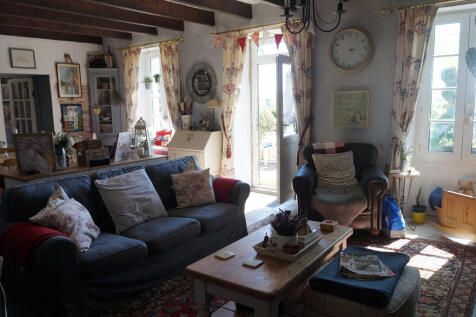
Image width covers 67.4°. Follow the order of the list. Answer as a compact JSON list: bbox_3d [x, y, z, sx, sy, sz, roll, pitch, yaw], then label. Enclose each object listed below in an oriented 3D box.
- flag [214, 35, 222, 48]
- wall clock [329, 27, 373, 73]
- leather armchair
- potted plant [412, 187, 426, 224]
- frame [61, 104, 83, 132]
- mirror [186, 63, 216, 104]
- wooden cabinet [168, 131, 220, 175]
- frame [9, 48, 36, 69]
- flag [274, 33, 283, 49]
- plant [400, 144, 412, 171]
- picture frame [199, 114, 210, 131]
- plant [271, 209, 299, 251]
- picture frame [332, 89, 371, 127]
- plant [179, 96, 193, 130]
[{"bbox_3d":[-0.278,-1.704,5.209,0.115,0.185,0.040,5,12,34],"label":"flag"},{"bbox_3d":[1.365,-1.326,4.342,0.525,0.525,0.060,6,13,36],"label":"wall clock"},{"bbox_3d":[1.250,0.311,4.319,0.970,0.910,0.800,2,11,19],"label":"leather armchair"},{"bbox_3d":[2.163,0.548,4.232,0.147,0.433,0.140,6,13,36],"label":"potted plant"},{"bbox_3d":[-3.143,-0.760,6.771,0.025,0.508,0.385,6,13,36],"label":"frame"},{"bbox_3d":[-0.566,-1.175,5.608,0.620,0.645,0.040,5,12,34],"label":"mirror"},{"bbox_3d":[-0.693,0.039,5.901,0.787,0.973,0.448,6,13,36],"label":"wooden cabinet"},{"bbox_3d":[-3.372,-1.569,5.618,0.025,0.290,0.370,5,12,34],"label":"frame"},{"bbox_3d":[0.547,-1.574,4.781,0.130,0.215,0.012,6,13,36],"label":"flag"},{"bbox_3d":[1.850,0.010,3.925,0.115,0.280,0.115,5,12,34],"label":"plant"},{"bbox_3d":[-0.544,-0.569,5.800,0.170,0.252,0.120,6,13,36],"label":"picture frame"},{"bbox_3d":[0.333,0.495,2.580,0.200,0.280,0.195,-2,10,0],"label":"plant"},{"bbox_3d":[1.397,-0.602,4.396,0.430,0.440,0.030,5,12,34],"label":"picture frame"},{"bbox_3d":[-0.860,-0.722,5.762,0.210,0.535,0.210,5,12,34],"label":"plant"}]

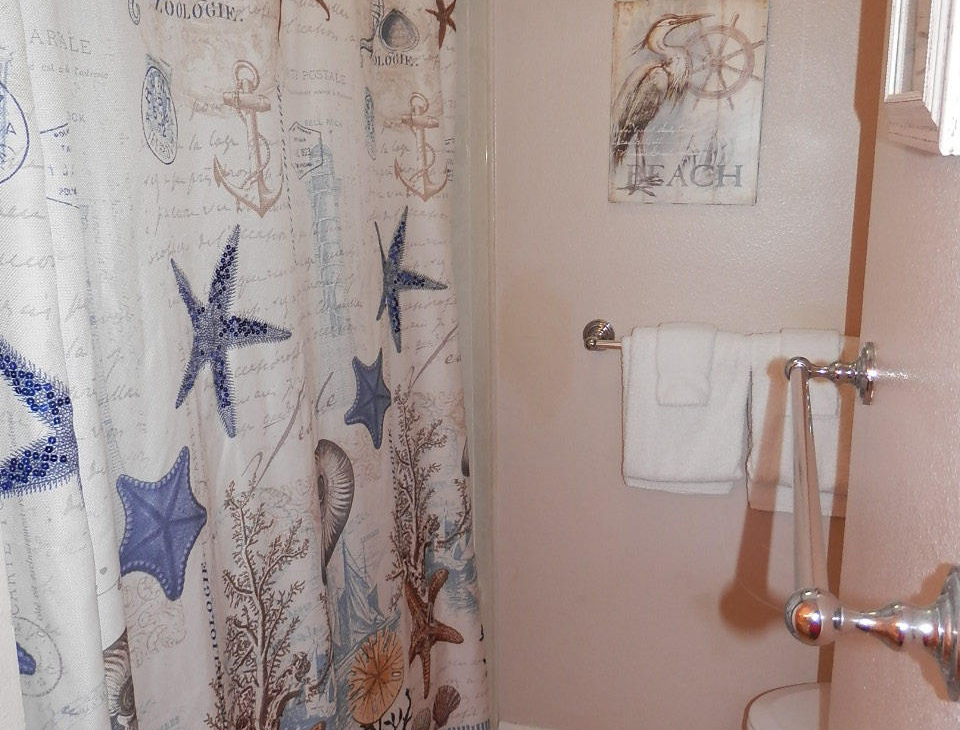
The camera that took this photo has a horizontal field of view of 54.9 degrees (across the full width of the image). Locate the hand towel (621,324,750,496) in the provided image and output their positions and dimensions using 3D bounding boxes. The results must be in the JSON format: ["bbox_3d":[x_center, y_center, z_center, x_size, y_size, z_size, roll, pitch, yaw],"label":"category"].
[{"bbox_3d":[0.435,0.101,1.968,0.258,0.376,0.085,4,13,18],"label":"hand towel"}]

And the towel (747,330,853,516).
[{"bbox_3d":[0.674,0.125,1.894,0.238,0.398,0.085,4,13,18],"label":"towel"}]

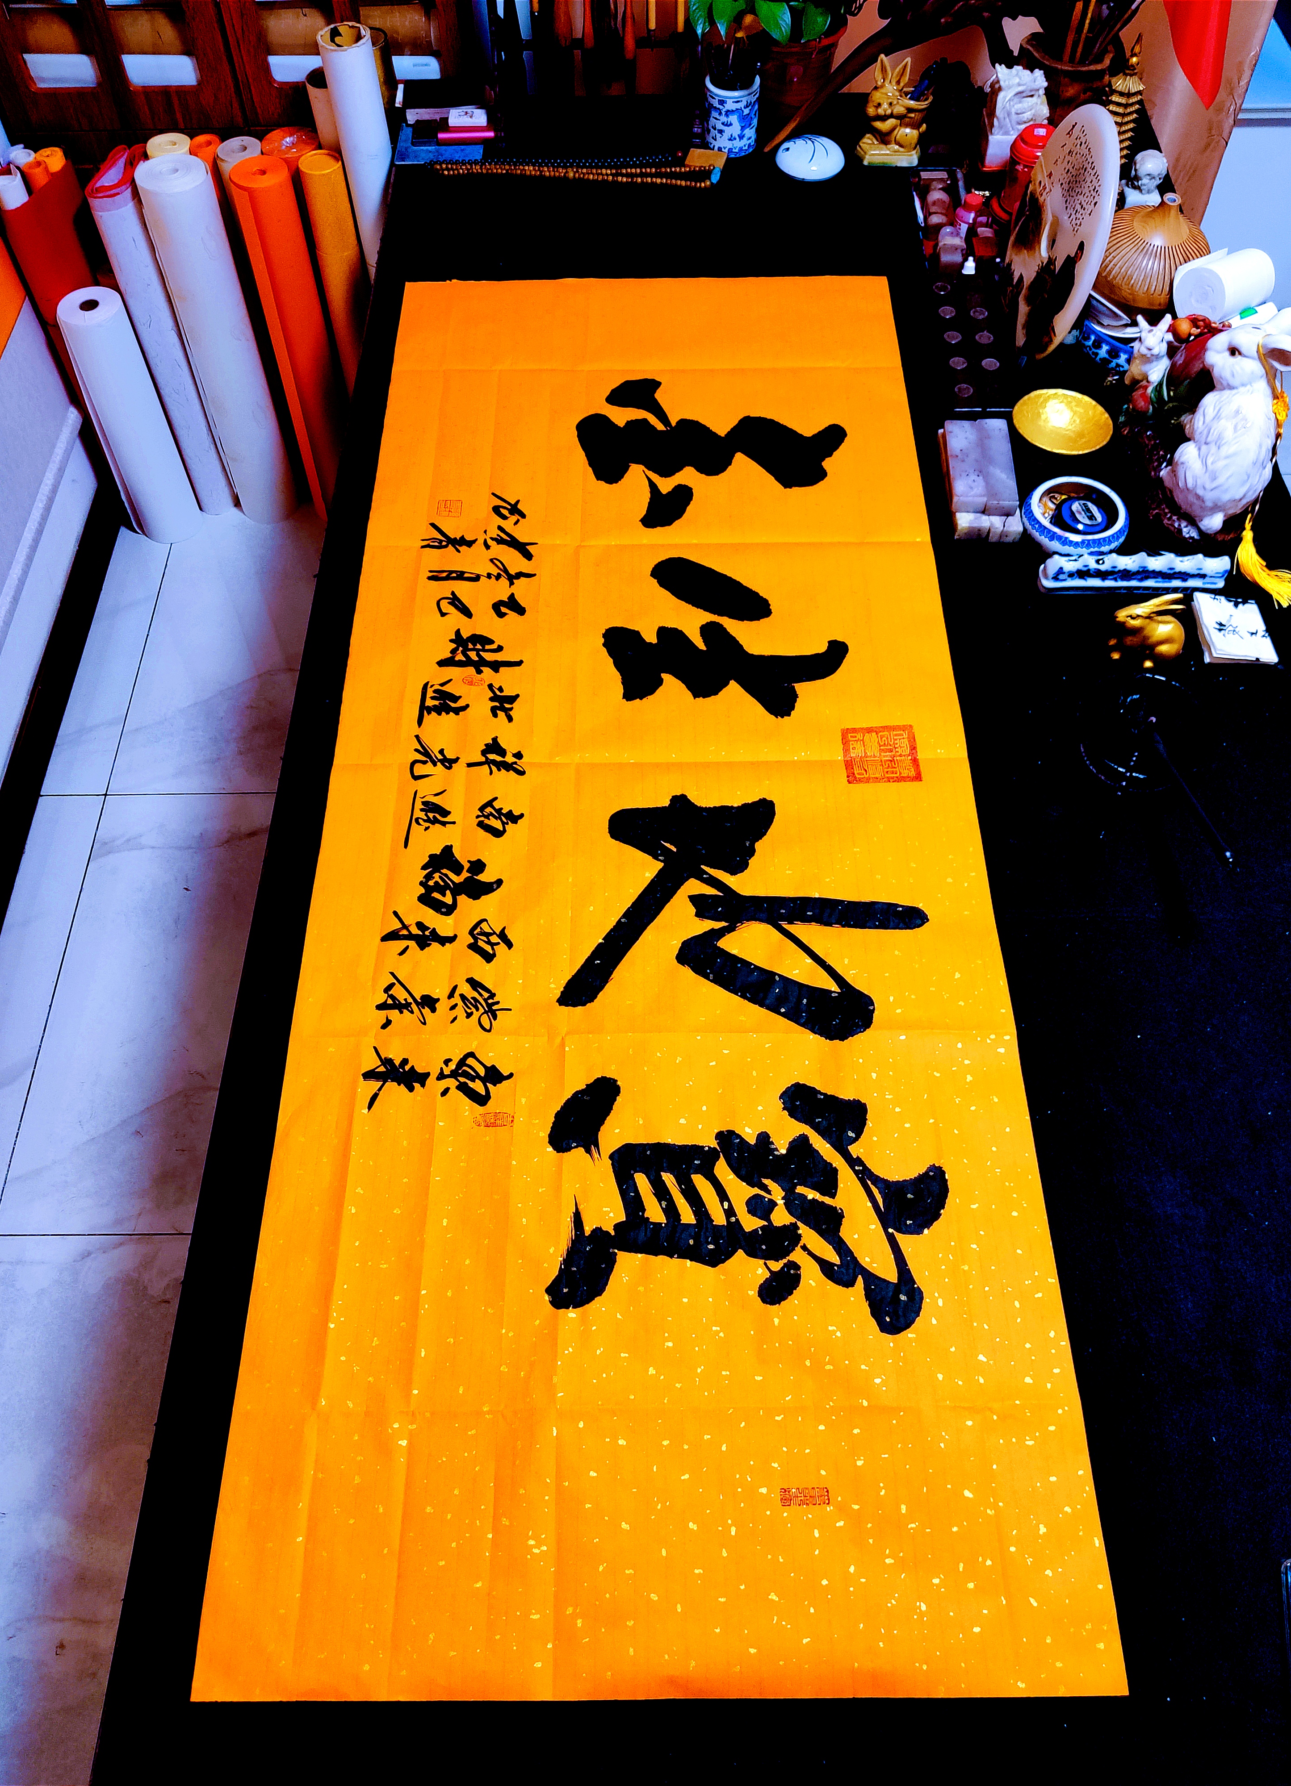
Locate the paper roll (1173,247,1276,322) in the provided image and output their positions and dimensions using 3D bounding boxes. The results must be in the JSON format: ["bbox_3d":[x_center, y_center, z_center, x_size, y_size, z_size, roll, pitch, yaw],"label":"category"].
[{"bbox_3d":[0.784,-0.818,1.815,0.089,0.084,0.084,-25,61,-15],"label":"paper roll"}]

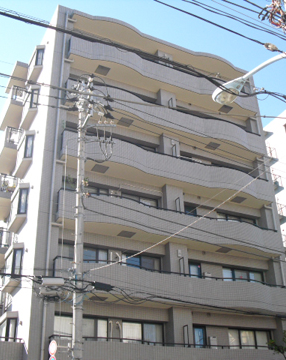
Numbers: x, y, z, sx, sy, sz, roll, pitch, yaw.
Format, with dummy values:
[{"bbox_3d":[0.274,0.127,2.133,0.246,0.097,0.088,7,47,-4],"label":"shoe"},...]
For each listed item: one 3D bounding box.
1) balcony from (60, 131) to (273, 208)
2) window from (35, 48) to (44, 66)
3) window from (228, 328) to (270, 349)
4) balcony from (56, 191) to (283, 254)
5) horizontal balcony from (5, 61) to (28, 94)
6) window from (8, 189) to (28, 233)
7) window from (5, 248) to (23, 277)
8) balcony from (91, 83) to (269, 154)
[{"bbox_3d":[1.515,-0.359,24.315,11.339,1.251,1.392,12,-32,-23],"label":"balcony"},{"bbox_3d":[-5.537,-6.625,26.608,0.440,1.152,0.173,12,-31,-23],"label":"window"},{"bbox_3d":[5.052,7.870,22.988,2.465,1.943,0.174,12,-32,-23],"label":"window"},{"bbox_3d":[1.559,2.195,22.940,11.339,1.251,1.421,12,-32,-23],"label":"balcony"},{"bbox_3d":[-7.576,-6.140,30.475,0.940,0.290,2.774,12,-32,-23],"label":"horizontal balcony"},{"bbox_3d":[-5.734,1.378,23.107,0.427,1.451,1.978,12,-32,-23],"label":"window"},{"bbox_3d":[-5.647,3.868,21.721,0.440,1.210,1.641,12,-31,-23],"label":"window"},{"bbox_3d":[1.385,-2.854,25.330,11.182,1.319,1.469,12,-31,-23],"label":"balcony"}]

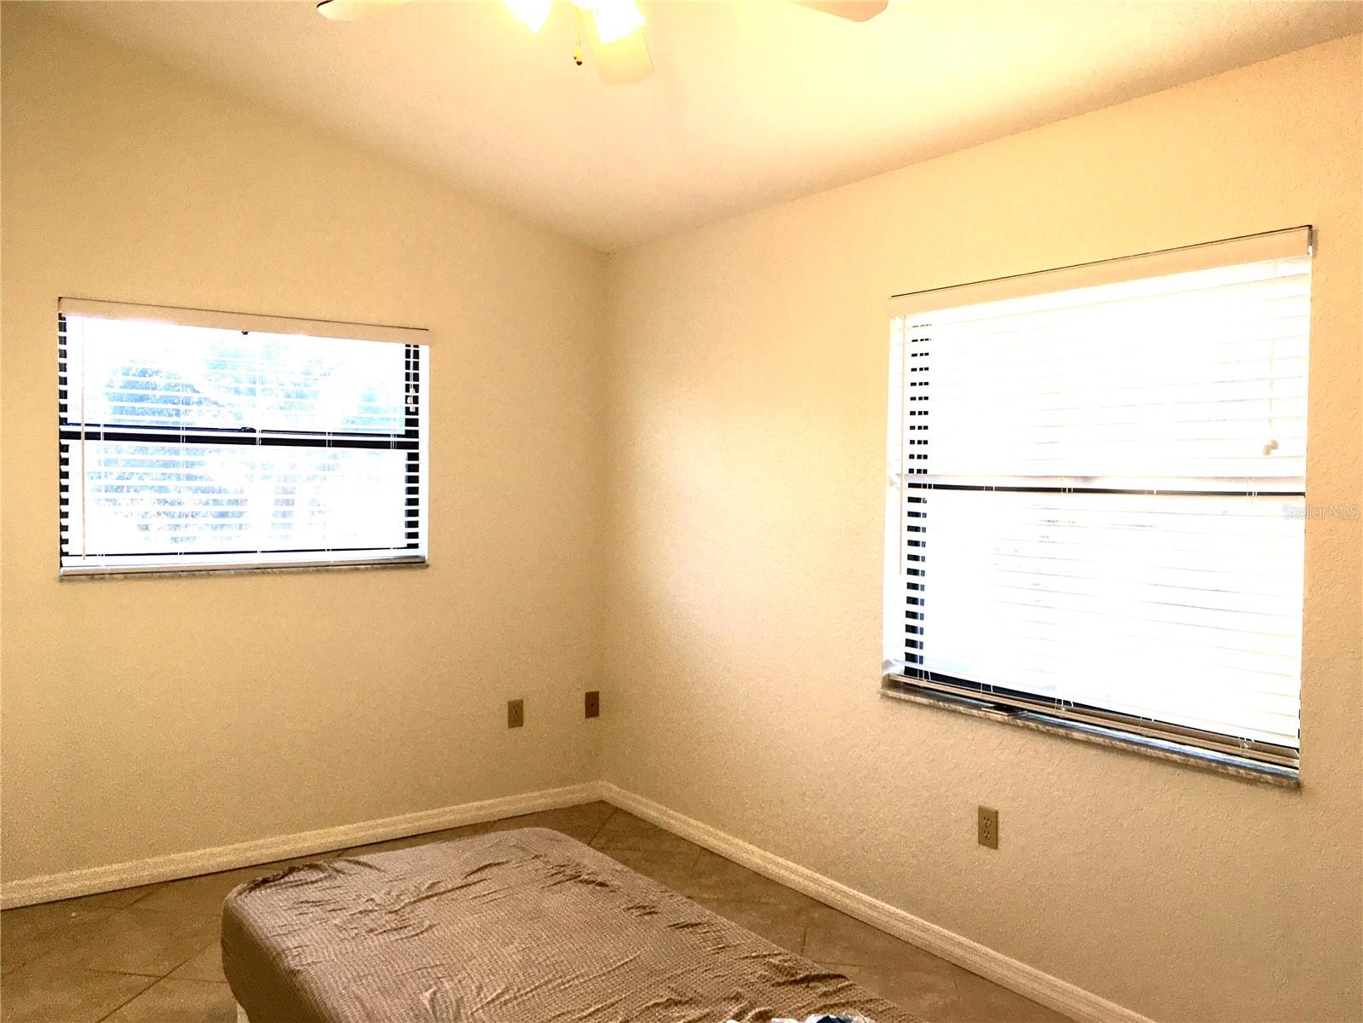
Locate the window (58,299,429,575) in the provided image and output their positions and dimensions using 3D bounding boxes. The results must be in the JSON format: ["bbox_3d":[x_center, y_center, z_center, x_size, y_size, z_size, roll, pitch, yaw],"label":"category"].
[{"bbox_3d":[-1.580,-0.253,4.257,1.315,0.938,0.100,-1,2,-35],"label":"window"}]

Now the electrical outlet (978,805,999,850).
[{"bbox_3d":[0.889,0.918,3.316,0.010,0.115,0.071,-1,2,-35],"label":"electrical outlet"}]

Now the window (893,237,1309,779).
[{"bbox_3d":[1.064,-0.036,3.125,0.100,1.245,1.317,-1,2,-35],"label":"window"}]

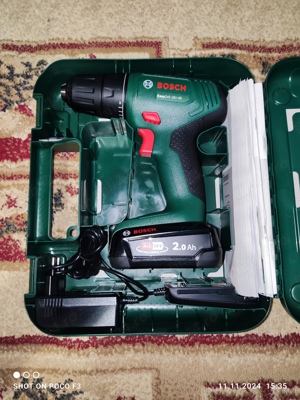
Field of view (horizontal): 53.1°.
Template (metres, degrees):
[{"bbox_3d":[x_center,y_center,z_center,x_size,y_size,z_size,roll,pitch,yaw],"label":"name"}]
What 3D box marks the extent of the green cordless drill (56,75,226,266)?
[{"bbox_3d":[-0.006,-0.035,0.329,0.188,0.077,0.213,1,81,0],"label":"green cordless drill"}]

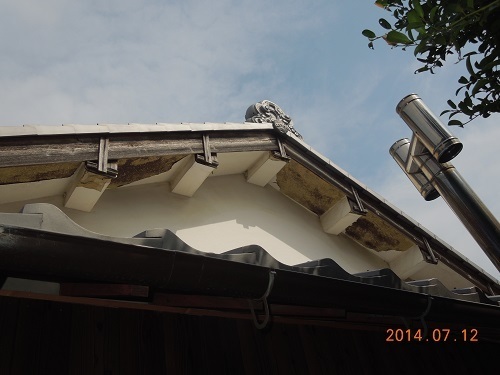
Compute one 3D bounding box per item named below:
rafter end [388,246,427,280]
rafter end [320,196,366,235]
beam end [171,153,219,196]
[{"bbox_3d":[1.738,0.845,4.847,0.172,0.204,0.400,17,-50,-30],"label":"rafter end"},{"bbox_3d":[0.971,0.304,4.722,0.172,0.200,0.400,17,-50,-30],"label":"rafter end"},{"bbox_3d":[-0.486,-0.131,3.811,0.184,0.191,0.400,17,-50,-30],"label":"beam end"}]

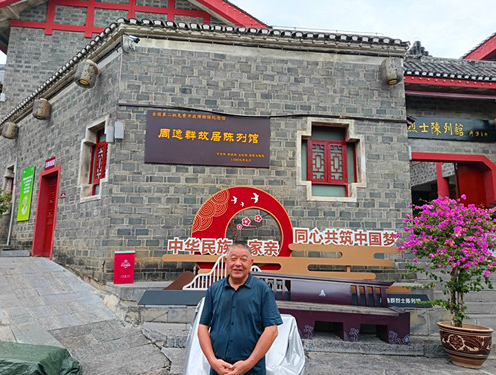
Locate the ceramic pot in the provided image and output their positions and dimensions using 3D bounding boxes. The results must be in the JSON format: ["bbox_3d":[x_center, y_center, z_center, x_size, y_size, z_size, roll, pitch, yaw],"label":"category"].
[{"bbox_3d":[3.046,2.208,4.853,0.681,0.494,0.681,1,-9,0],"label":"ceramic pot"}]

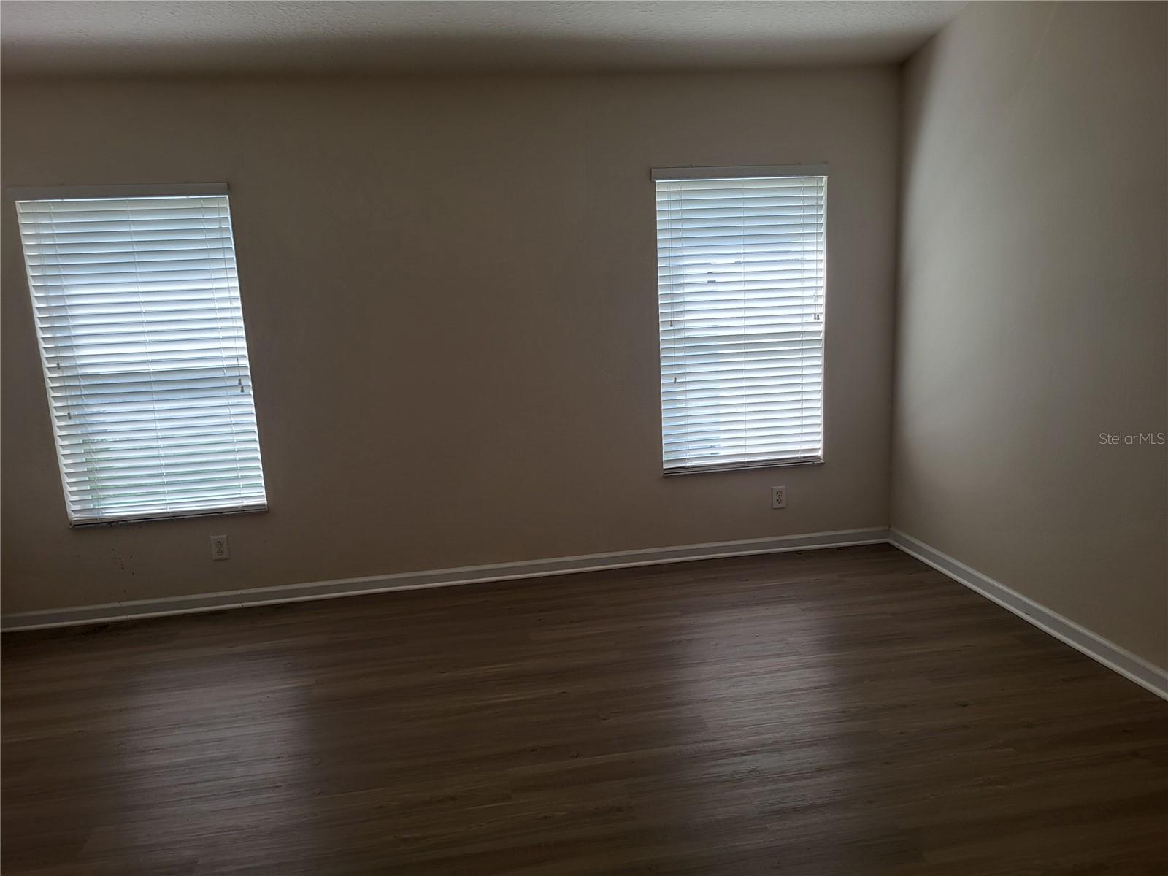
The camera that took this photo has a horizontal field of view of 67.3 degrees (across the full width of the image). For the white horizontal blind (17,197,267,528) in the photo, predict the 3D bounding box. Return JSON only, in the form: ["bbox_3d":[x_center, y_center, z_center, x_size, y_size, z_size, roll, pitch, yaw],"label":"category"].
[{"bbox_3d":[-1.988,-0.352,4.013,0.875,1.470,0.065,-4,11,-9],"label":"white horizontal blind"}]

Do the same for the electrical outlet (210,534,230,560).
[{"bbox_3d":[-1.738,0.528,4.188,0.075,0.118,0.014,-4,11,-9],"label":"electrical outlet"}]

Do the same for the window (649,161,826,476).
[{"bbox_3d":[0.807,-0.590,4.469,0.875,1.514,0.095,-4,11,-9],"label":"window"}]

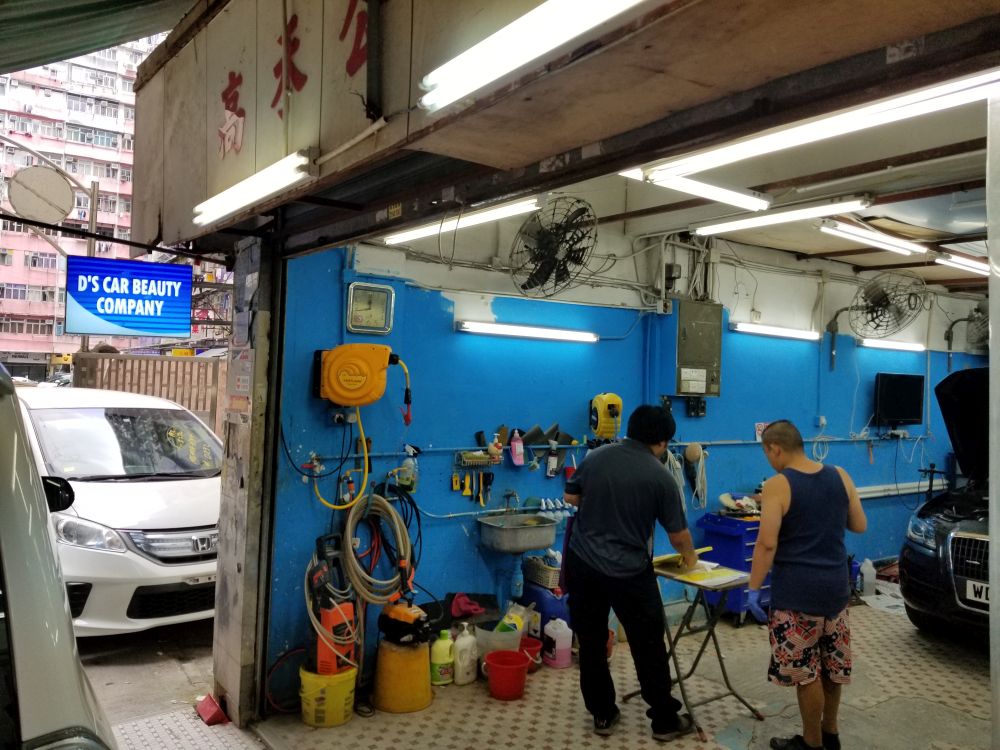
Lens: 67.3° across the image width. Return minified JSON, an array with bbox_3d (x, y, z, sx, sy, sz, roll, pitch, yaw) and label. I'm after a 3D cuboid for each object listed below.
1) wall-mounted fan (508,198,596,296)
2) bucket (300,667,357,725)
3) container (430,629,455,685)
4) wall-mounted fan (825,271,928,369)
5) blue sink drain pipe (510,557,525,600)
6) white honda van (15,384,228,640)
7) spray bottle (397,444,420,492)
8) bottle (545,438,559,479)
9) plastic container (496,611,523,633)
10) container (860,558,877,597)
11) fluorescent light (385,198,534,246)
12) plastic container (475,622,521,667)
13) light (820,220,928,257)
[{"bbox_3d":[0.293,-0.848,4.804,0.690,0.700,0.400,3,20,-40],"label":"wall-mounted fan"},{"bbox_3d":[-0.878,1.623,3.857,0.290,0.265,0.290,2,-1,0],"label":"bucket"},{"bbox_3d":[-0.331,1.653,4.435,0.135,0.295,0.100,2,-2,-16],"label":"container"},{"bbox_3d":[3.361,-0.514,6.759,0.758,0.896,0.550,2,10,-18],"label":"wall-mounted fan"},{"bbox_3d":[0.111,1.282,4.756,0.080,0.275,0.080,2,-1,0],"label":"blue sink drain pipe"},{"bbox_3d":[-3.431,0.993,6.552,1.700,1.720,4.220,3,-2,-43],"label":"white honda van"},{"bbox_3d":[-0.542,0.554,4.448,0.120,0.284,0.095,2,-1,10],"label":"spray bottle"},{"bbox_3d":[0.351,0.566,5.092,0.075,0.240,0.060,7,-2,-35],"label":"bottle"},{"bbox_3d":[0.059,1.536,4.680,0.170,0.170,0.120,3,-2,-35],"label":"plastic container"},{"bbox_3d":[3.307,1.795,6.724,0.135,0.320,0.115,3,-2,-35],"label":"container"},{"bbox_3d":[-0.226,-0.701,3.503,0.080,0.065,1.230,3,-2,-40],"label":"fluorescent light"},{"bbox_3d":[0.001,1.681,4.652,0.280,0.270,0.280,2,-2,0],"label":"plastic container"},{"bbox_3d":[2.579,-0.932,5.135,1.220,0.085,0.150,3,-2,-36],"label":"light"}]

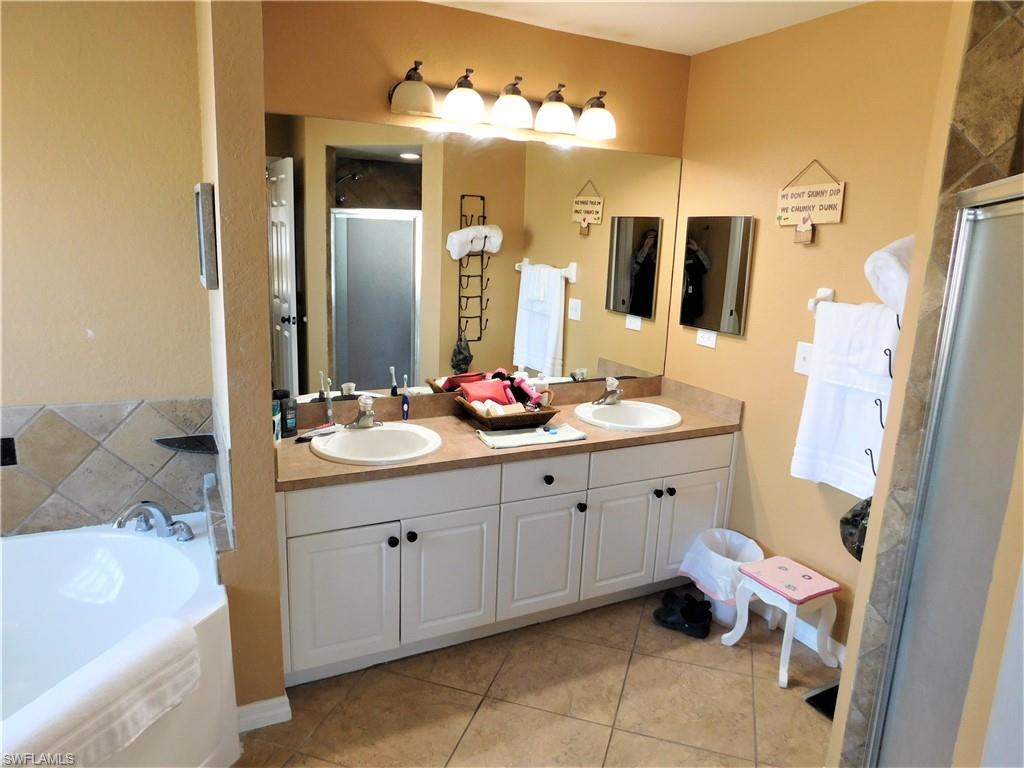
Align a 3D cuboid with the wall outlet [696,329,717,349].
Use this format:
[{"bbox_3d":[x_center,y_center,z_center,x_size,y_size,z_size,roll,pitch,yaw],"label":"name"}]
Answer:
[{"bbox_3d":[0.915,-0.215,3.197,0.009,0.080,0.127,-4,14,-27],"label":"wall outlet"}]

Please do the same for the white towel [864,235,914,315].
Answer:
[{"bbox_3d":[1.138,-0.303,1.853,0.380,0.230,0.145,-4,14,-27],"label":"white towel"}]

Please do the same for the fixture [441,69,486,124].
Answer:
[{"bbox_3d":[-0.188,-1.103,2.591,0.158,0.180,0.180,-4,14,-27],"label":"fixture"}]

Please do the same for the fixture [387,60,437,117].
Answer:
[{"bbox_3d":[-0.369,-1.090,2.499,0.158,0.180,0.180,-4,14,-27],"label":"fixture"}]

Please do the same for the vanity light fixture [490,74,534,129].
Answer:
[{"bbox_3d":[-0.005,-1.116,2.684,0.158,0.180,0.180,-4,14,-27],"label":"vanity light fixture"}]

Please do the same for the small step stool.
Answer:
[{"bbox_3d":[1.070,0.914,2.670,0.295,0.340,0.320,-4,14,-27],"label":"small step stool"}]

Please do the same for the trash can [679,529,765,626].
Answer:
[{"bbox_3d":[0.953,0.856,2.964,0.295,0.320,0.295,-4,14,-27],"label":"trash can"}]

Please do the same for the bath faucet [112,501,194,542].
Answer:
[{"bbox_3d":[-1.258,0.475,2.328,0.250,0.150,0.205,7,13,21],"label":"bath faucet"}]

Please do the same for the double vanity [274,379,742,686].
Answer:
[{"bbox_3d":[0.001,0.530,2.908,1.992,0.910,0.555,-4,14,-27],"label":"double vanity"}]

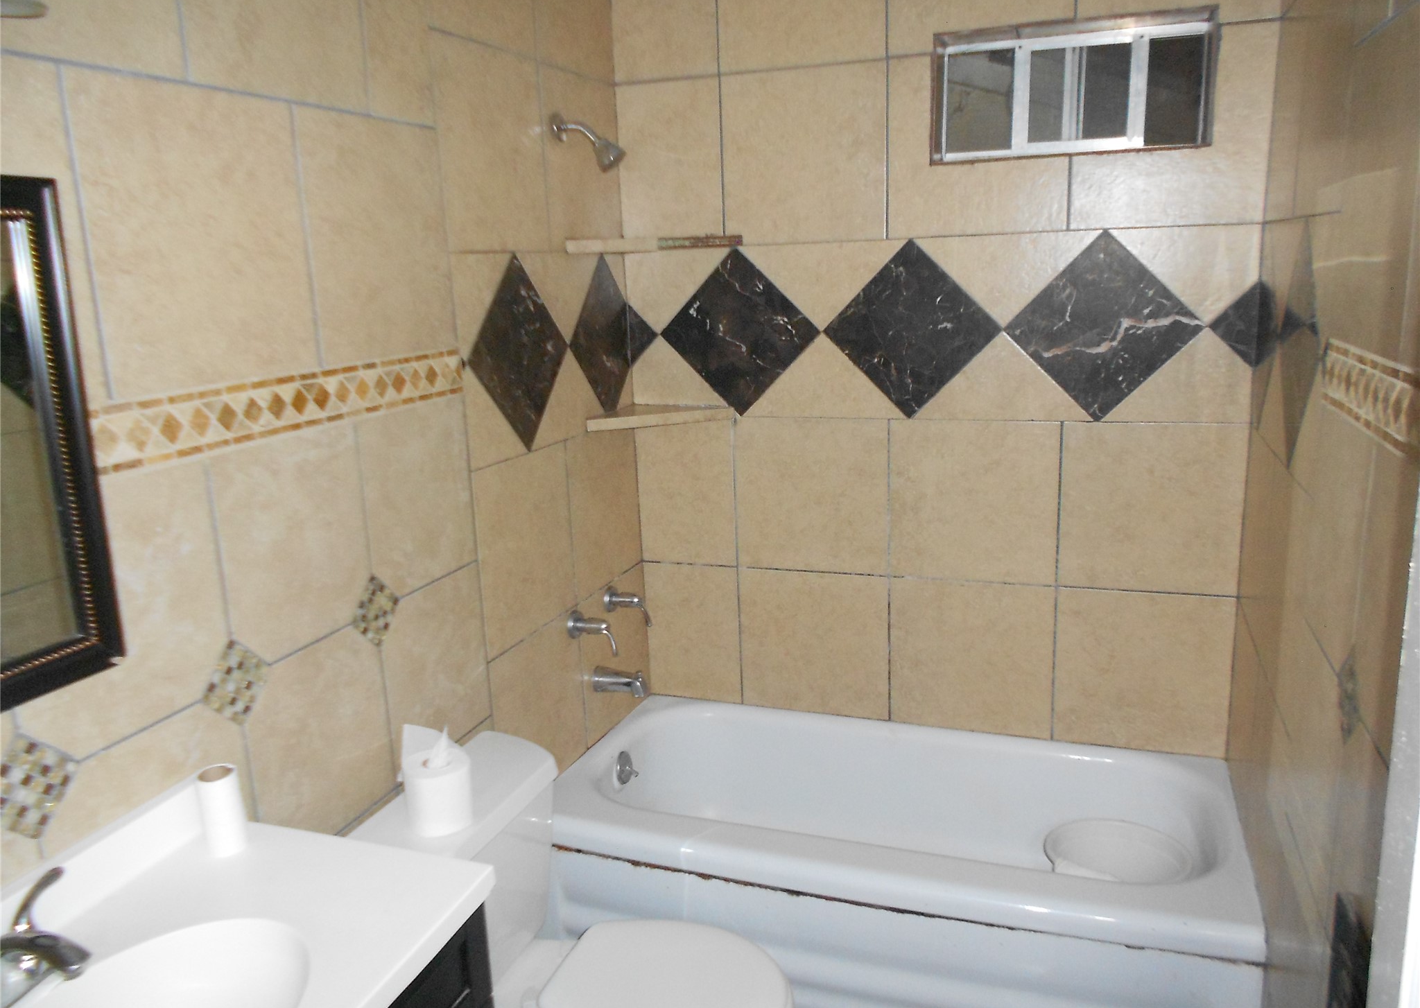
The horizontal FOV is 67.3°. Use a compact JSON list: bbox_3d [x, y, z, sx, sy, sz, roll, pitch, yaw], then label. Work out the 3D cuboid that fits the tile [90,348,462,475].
[{"bbox_3d":[-0.642,-0.175,1.734,0.012,0.089,0.830,3,14,21],"label":"tile"}]

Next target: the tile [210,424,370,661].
[{"bbox_3d":[-0.655,0.062,1.696,0.010,0.334,0.325,2,14,20],"label":"tile"}]

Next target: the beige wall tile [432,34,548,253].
[{"bbox_3d":[-0.441,-0.723,2.188,0.010,0.405,0.400,2,14,20],"label":"beige wall tile"}]

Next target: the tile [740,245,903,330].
[{"bbox_3d":[0.276,-0.532,2.630,0.437,0.215,0.010,3,14,20],"label":"tile"}]

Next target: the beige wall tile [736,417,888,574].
[{"bbox_3d":[0.262,-0.020,2.761,0.406,0.404,0.012,2,14,20],"label":"beige wall tile"}]

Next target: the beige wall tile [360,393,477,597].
[{"bbox_3d":[-0.546,-0.014,2.009,0.010,0.350,0.333,3,14,20],"label":"beige wall tile"}]

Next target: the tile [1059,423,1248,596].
[{"bbox_3d":[1.023,0.011,2.482,0.392,0.404,0.010,2,14,20],"label":"tile"}]

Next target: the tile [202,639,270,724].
[{"bbox_3d":[-0.712,0.268,1.599,0.010,0.136,0.135,3,14,20],"label":"tile"}]

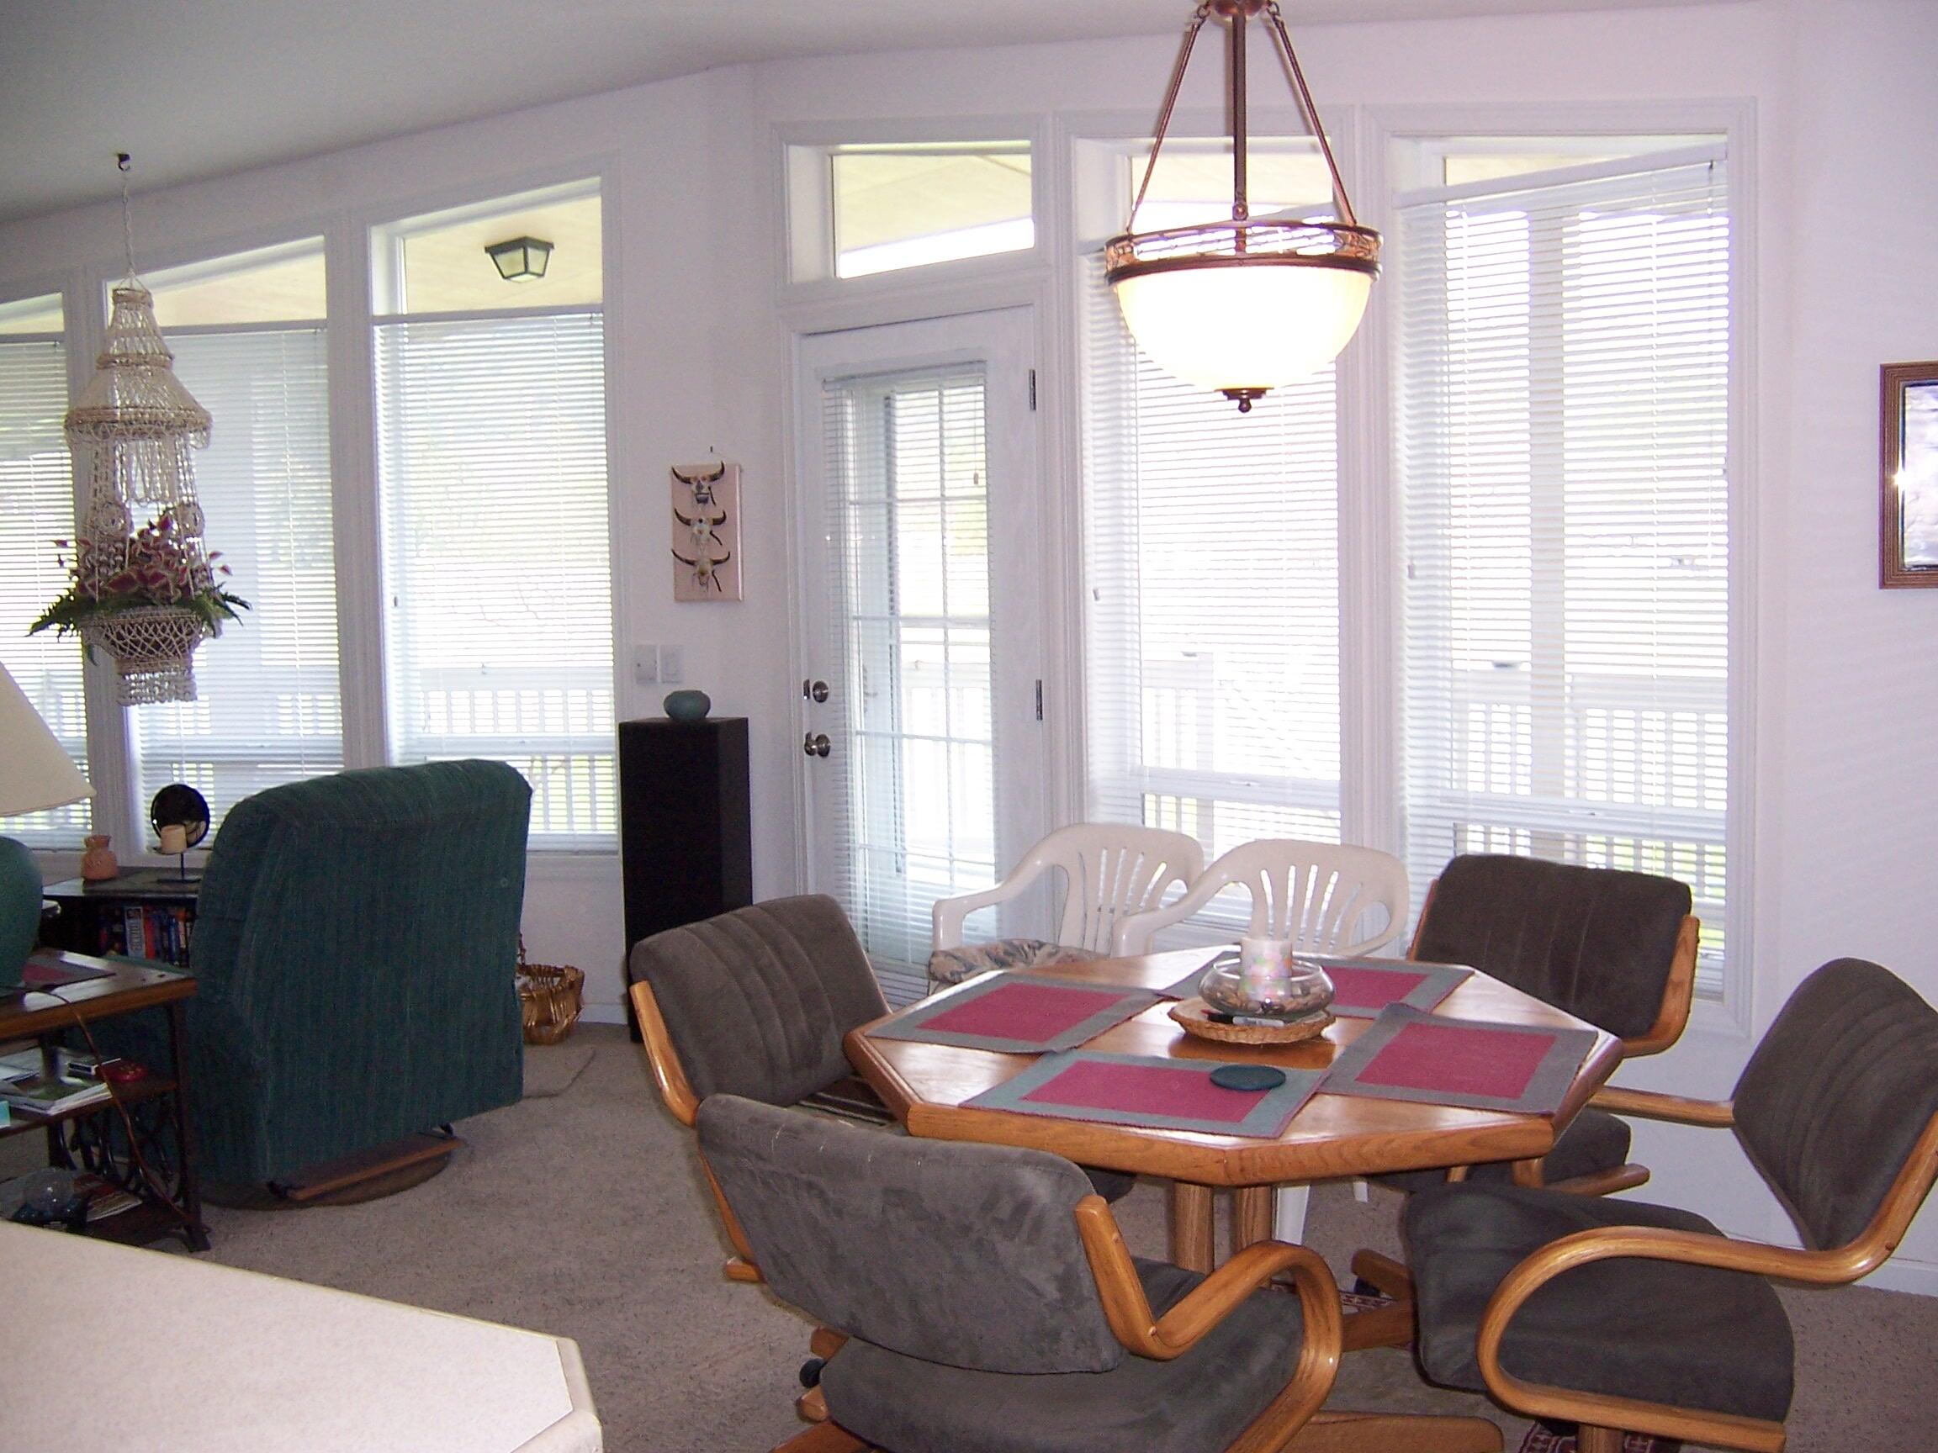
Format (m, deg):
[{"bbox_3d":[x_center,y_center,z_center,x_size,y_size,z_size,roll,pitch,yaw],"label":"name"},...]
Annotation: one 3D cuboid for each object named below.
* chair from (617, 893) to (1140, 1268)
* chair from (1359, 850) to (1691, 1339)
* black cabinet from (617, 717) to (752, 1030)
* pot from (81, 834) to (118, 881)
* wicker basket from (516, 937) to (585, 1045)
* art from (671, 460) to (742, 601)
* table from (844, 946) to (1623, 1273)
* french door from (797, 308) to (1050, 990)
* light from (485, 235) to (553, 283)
[{"bbox_3d":[-0.146,0.745,3.031,0.620,0.850,0.600,2,6,33],"label":"chair"},{"bbox_3d":[0.904,0.694,3.315,0.620,0.850,0.600,-6,7,-39],"label":"chair"},{"bbox_3d":[-0.851,0.463,5.608,0.310,0.965,0.240,0,5,13],"label":"black cabinet"},{"bbox_3d":[-2.787,0.411,5.910,0.118,0.147,0.118,0,5,10],"label":"pot"},{"bbox_3d":[-1.307,0.778,5.654,0.330,0.350,0.290,0,5,10],"label":"wicker basket"},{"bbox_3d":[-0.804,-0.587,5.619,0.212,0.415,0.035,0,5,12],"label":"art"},{"bbox_3d":[0.395,0.815,2.761,1.060,0.735,1.060,-3,5,-14],"label":"table"},{"bbox_3d":[-0.135,-0.071,5.084,0.880,2.050,0.050,3,7,42],"label":"french door"},{"bbox_3d":[-1.920,-1.997,7.900,0.215,0.130,0.215,0,6,18],"label":"light"}]

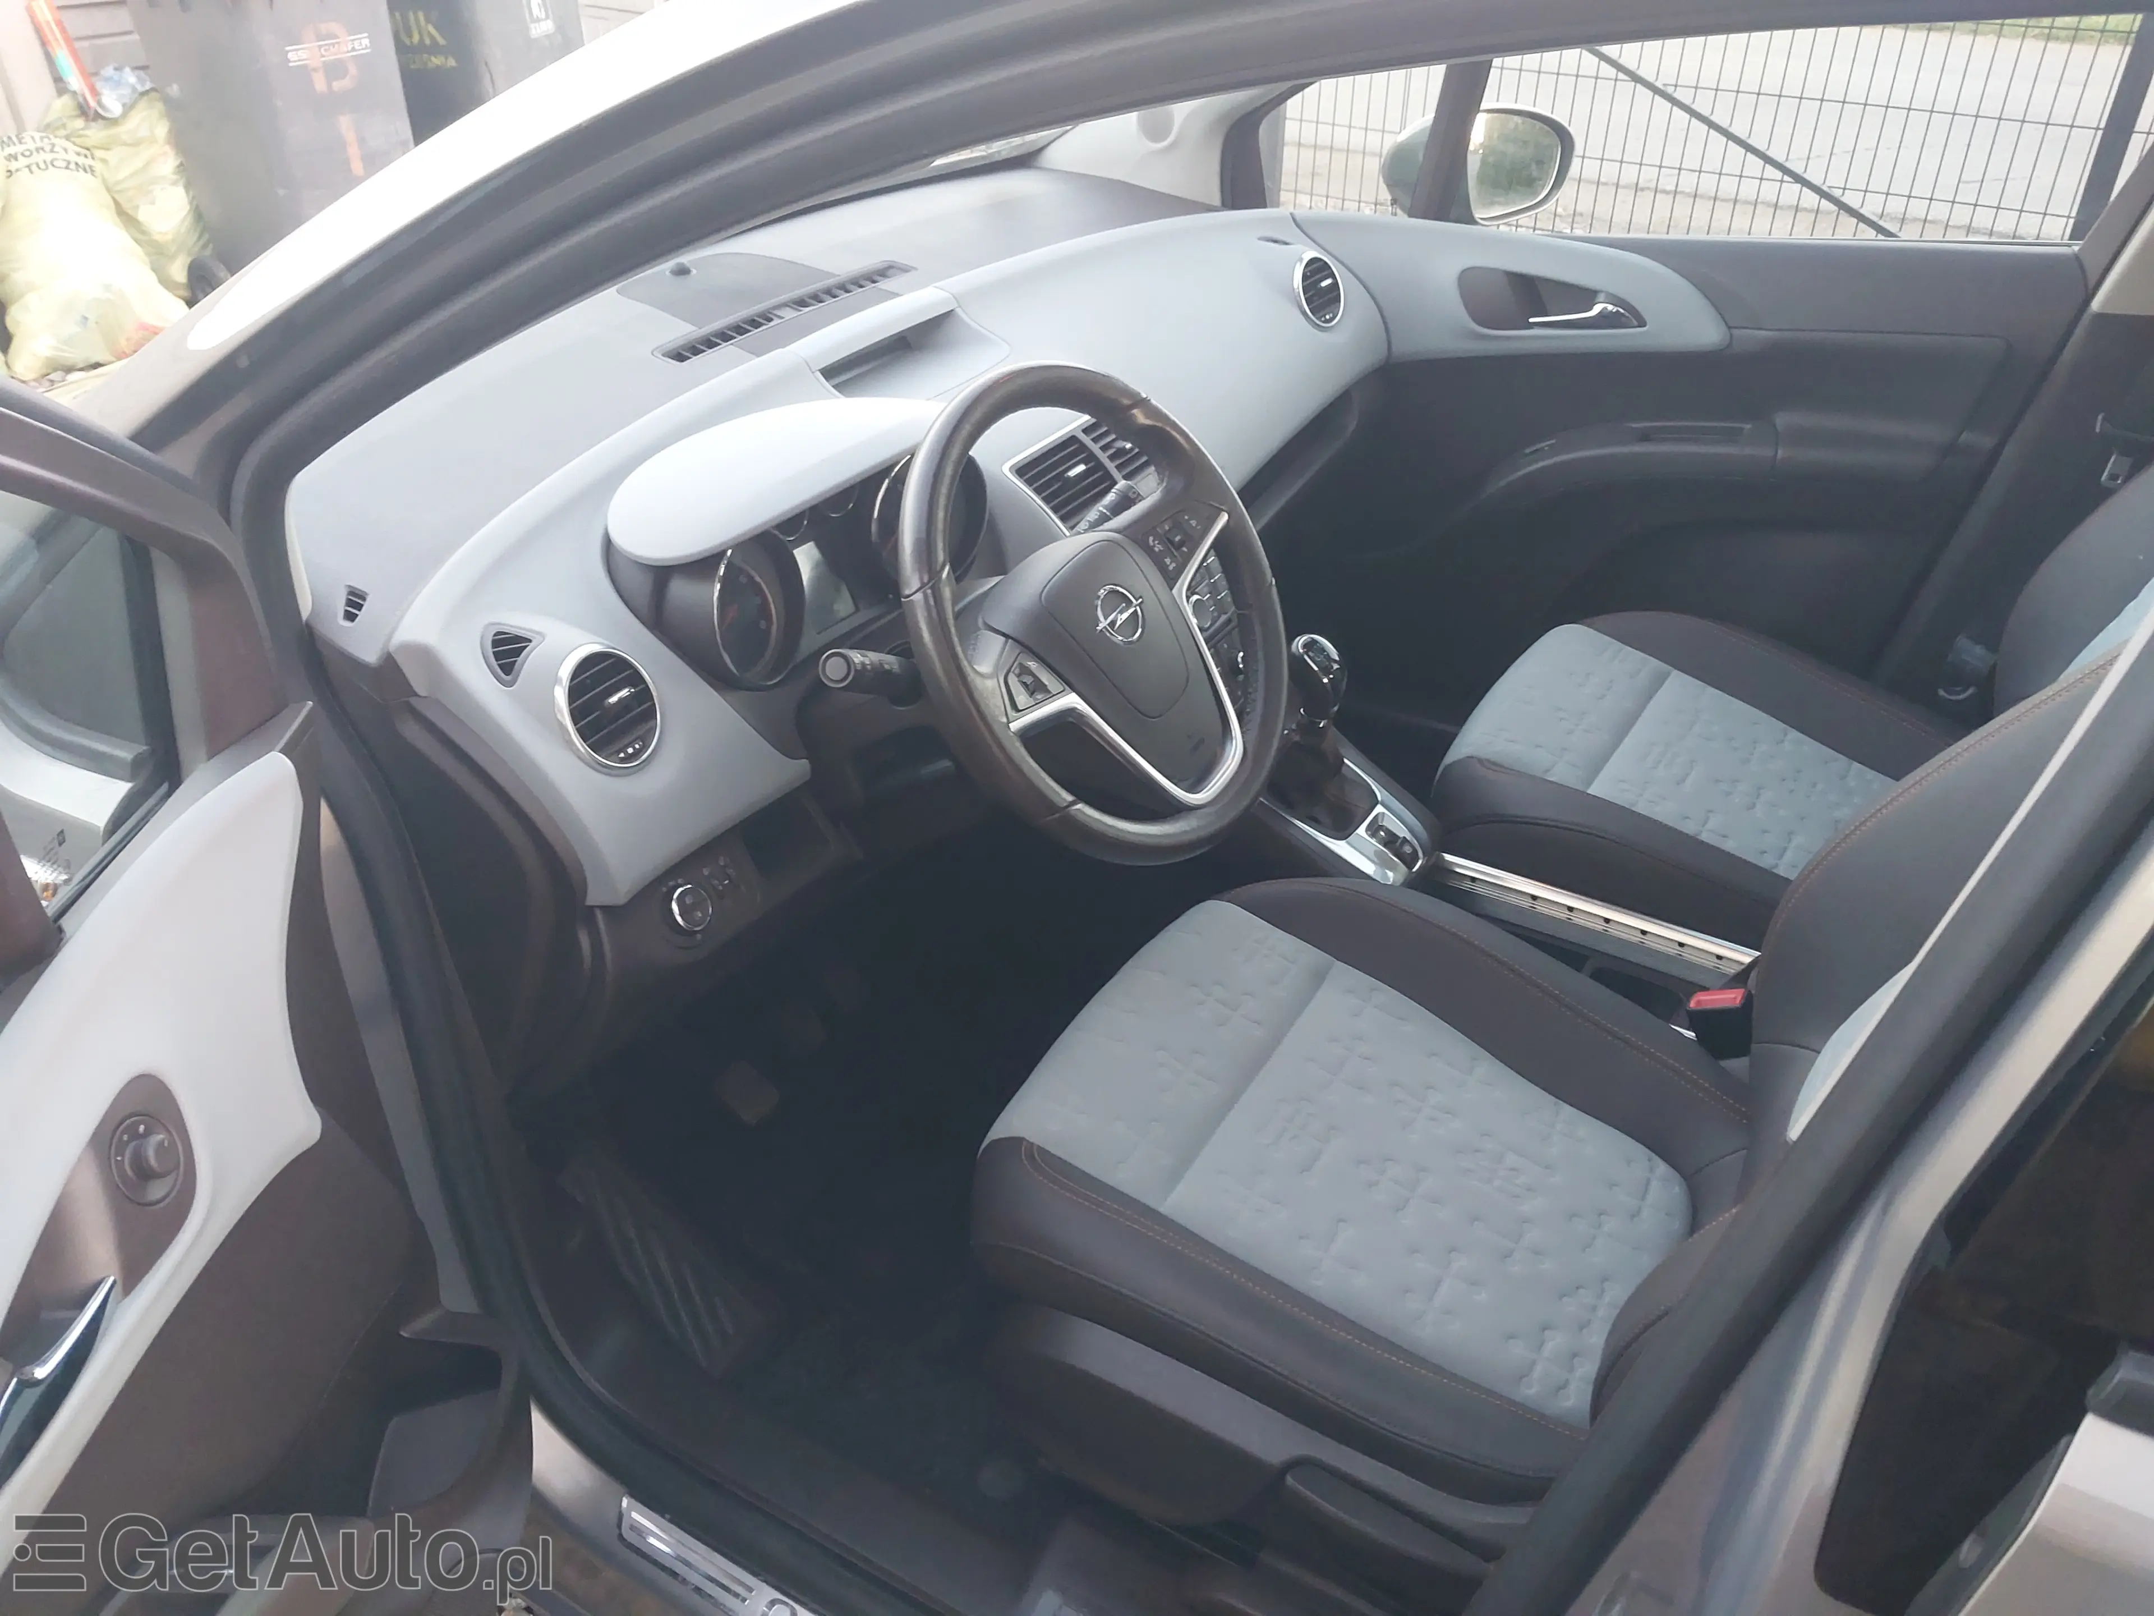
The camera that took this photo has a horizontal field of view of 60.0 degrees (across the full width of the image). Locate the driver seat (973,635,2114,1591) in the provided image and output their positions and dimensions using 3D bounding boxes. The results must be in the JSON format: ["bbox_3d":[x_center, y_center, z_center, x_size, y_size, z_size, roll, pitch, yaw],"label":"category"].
[{"bbox_3d":[0.374,0.102,1.244,0.900,1.110,0.530,17,38,30],"label":"driver seat"}]

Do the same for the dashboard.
[{"bbox_3d":[-0.163,-0.364,1.911,0.640,0.400,1.400,17,38,30],"label":"dashboard"}]

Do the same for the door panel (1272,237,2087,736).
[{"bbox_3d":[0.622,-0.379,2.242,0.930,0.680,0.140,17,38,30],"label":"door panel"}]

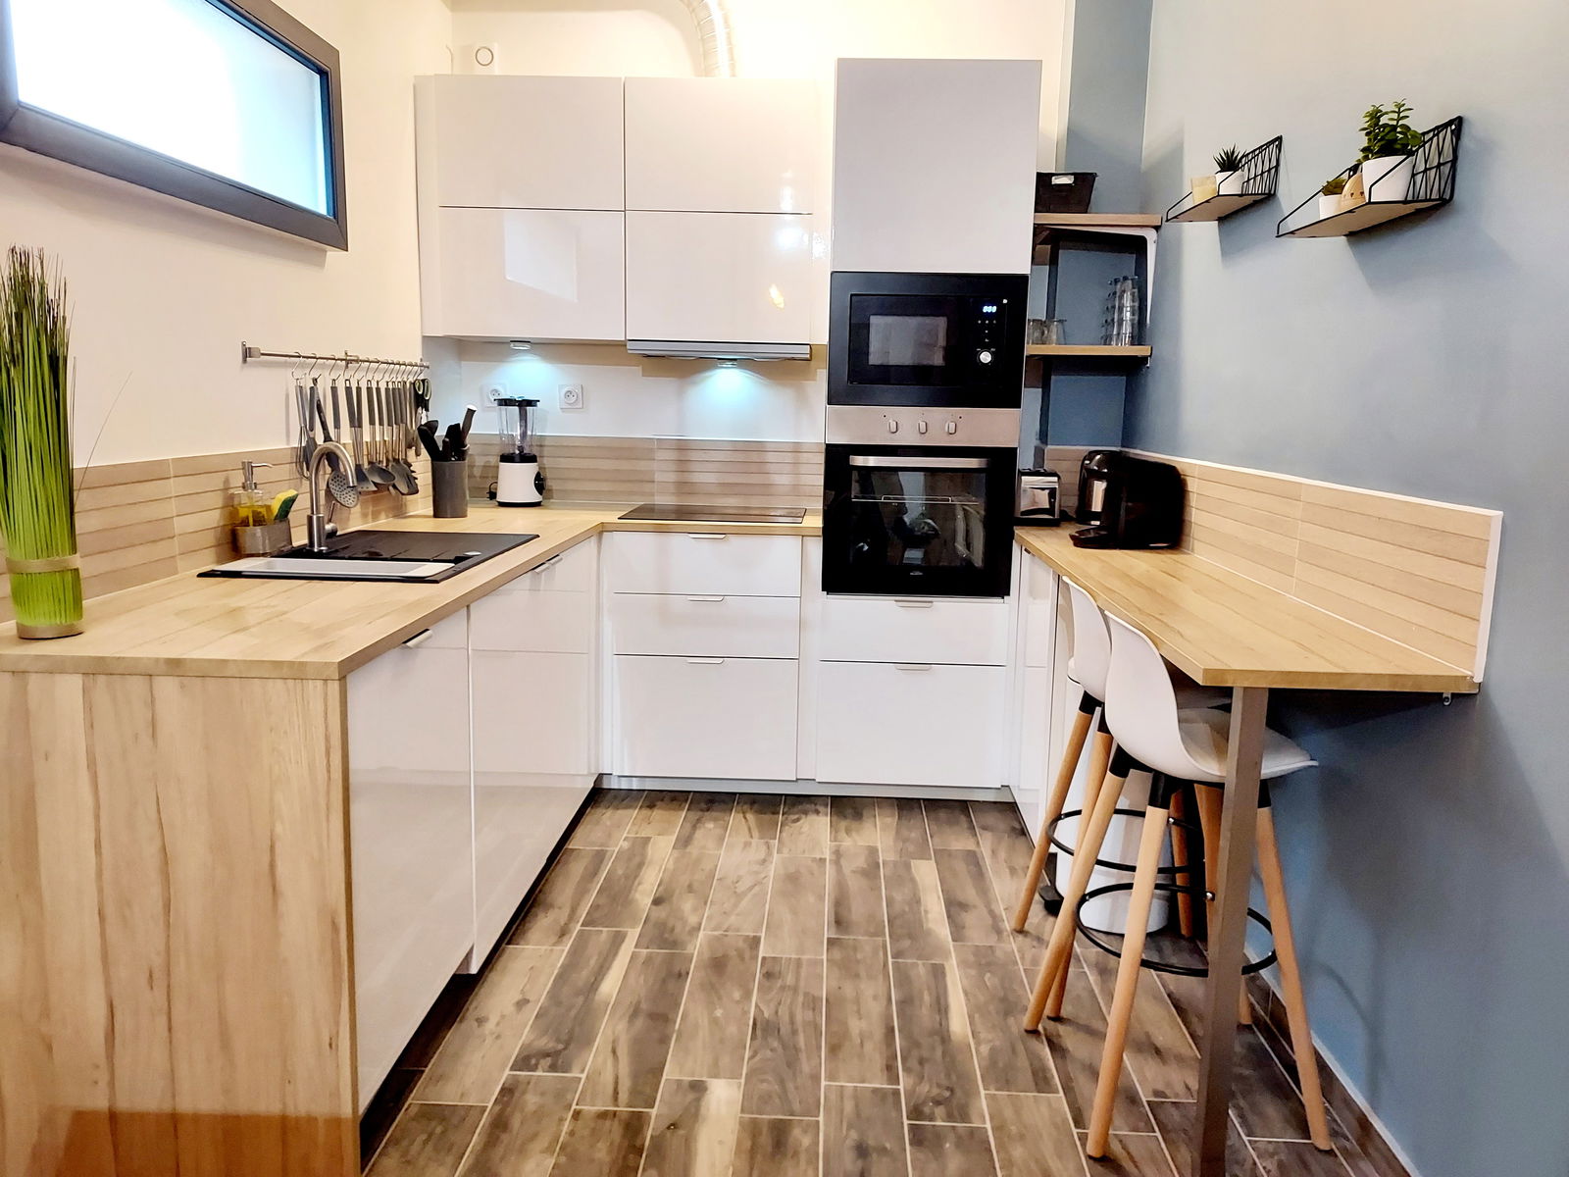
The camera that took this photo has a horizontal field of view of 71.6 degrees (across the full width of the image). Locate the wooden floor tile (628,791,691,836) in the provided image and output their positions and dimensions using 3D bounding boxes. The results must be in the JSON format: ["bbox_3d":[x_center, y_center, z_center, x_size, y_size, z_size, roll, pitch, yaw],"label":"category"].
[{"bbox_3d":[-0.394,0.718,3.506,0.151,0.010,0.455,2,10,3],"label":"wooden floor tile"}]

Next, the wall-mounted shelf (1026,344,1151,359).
[{"bbox_3d":[0.949,-0.763,3.524,0.400,0.029,0.310,2,9,2],"label":"wall-mounted shelf"}]

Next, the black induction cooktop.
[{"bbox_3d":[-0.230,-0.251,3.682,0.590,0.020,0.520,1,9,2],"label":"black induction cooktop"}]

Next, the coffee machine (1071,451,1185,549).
[{"bbox_3d":[0.945,-0.249,3.021,0.300,0.260,0.165,-1,10,-13],"label":"coffee machine"}]

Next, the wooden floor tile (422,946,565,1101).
[{"bbox_3d":[-0.601,0.906,2.294,0.150,0.010,0.588,2,9,3],"label":"wooden floor tile"}]

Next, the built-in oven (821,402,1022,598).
[{"bbox_3d":[0.431,-0.302,3.651,0.593,0.594,0.560,2,9,2],"label":"built-in oven"}]

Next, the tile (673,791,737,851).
[{"bbox_3d":[-0.244,0.733,3.433,0.151,0.010,0.504,2,10,3],"label":"tile"}]

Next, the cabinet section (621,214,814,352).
[{"bbox_3d":[-0.205,-1.024,3.670,0.600,0.400,0.380,2,9,2],"label":"cabinet section"}]

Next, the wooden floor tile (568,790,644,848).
[{"bbox_3d":[-0.551,0.726,3.438,0.151,0.010,0.504,2,10,3],"label":"wooden floor tile"}]

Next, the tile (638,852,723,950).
[{"bbox_3d":[-0.268,0.818,2.868,0.150,0.010,0.588,2,9,3],"label":"tile"}]

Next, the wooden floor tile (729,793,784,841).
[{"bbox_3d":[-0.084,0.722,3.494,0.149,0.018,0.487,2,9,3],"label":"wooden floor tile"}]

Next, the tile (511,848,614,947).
[{"bbox_3d":[-0.577,0.810,2.881,0.148,0.010,0.606,2,9,2],"label":"tile"}]

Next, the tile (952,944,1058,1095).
[{"bbox_3d":[0.467,0.919,2.358,0.150,0.010,0.588,2,9,3],"label":"tile"}]

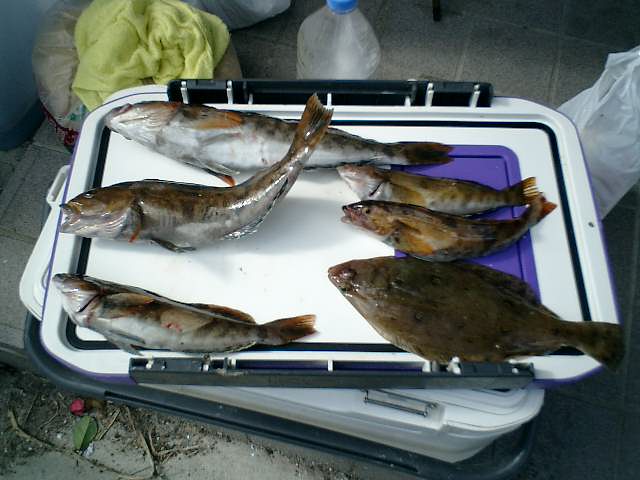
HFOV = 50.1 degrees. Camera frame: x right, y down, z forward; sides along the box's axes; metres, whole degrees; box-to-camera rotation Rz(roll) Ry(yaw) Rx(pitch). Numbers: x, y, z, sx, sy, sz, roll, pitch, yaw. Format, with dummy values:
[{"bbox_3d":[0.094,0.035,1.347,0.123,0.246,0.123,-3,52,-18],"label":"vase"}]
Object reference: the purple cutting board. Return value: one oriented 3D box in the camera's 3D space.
[{"bbox_3d":[0.148,-0.013,0.709,0.140,0.010,0.197,1,64,1],"label":"purple cutting board"}]

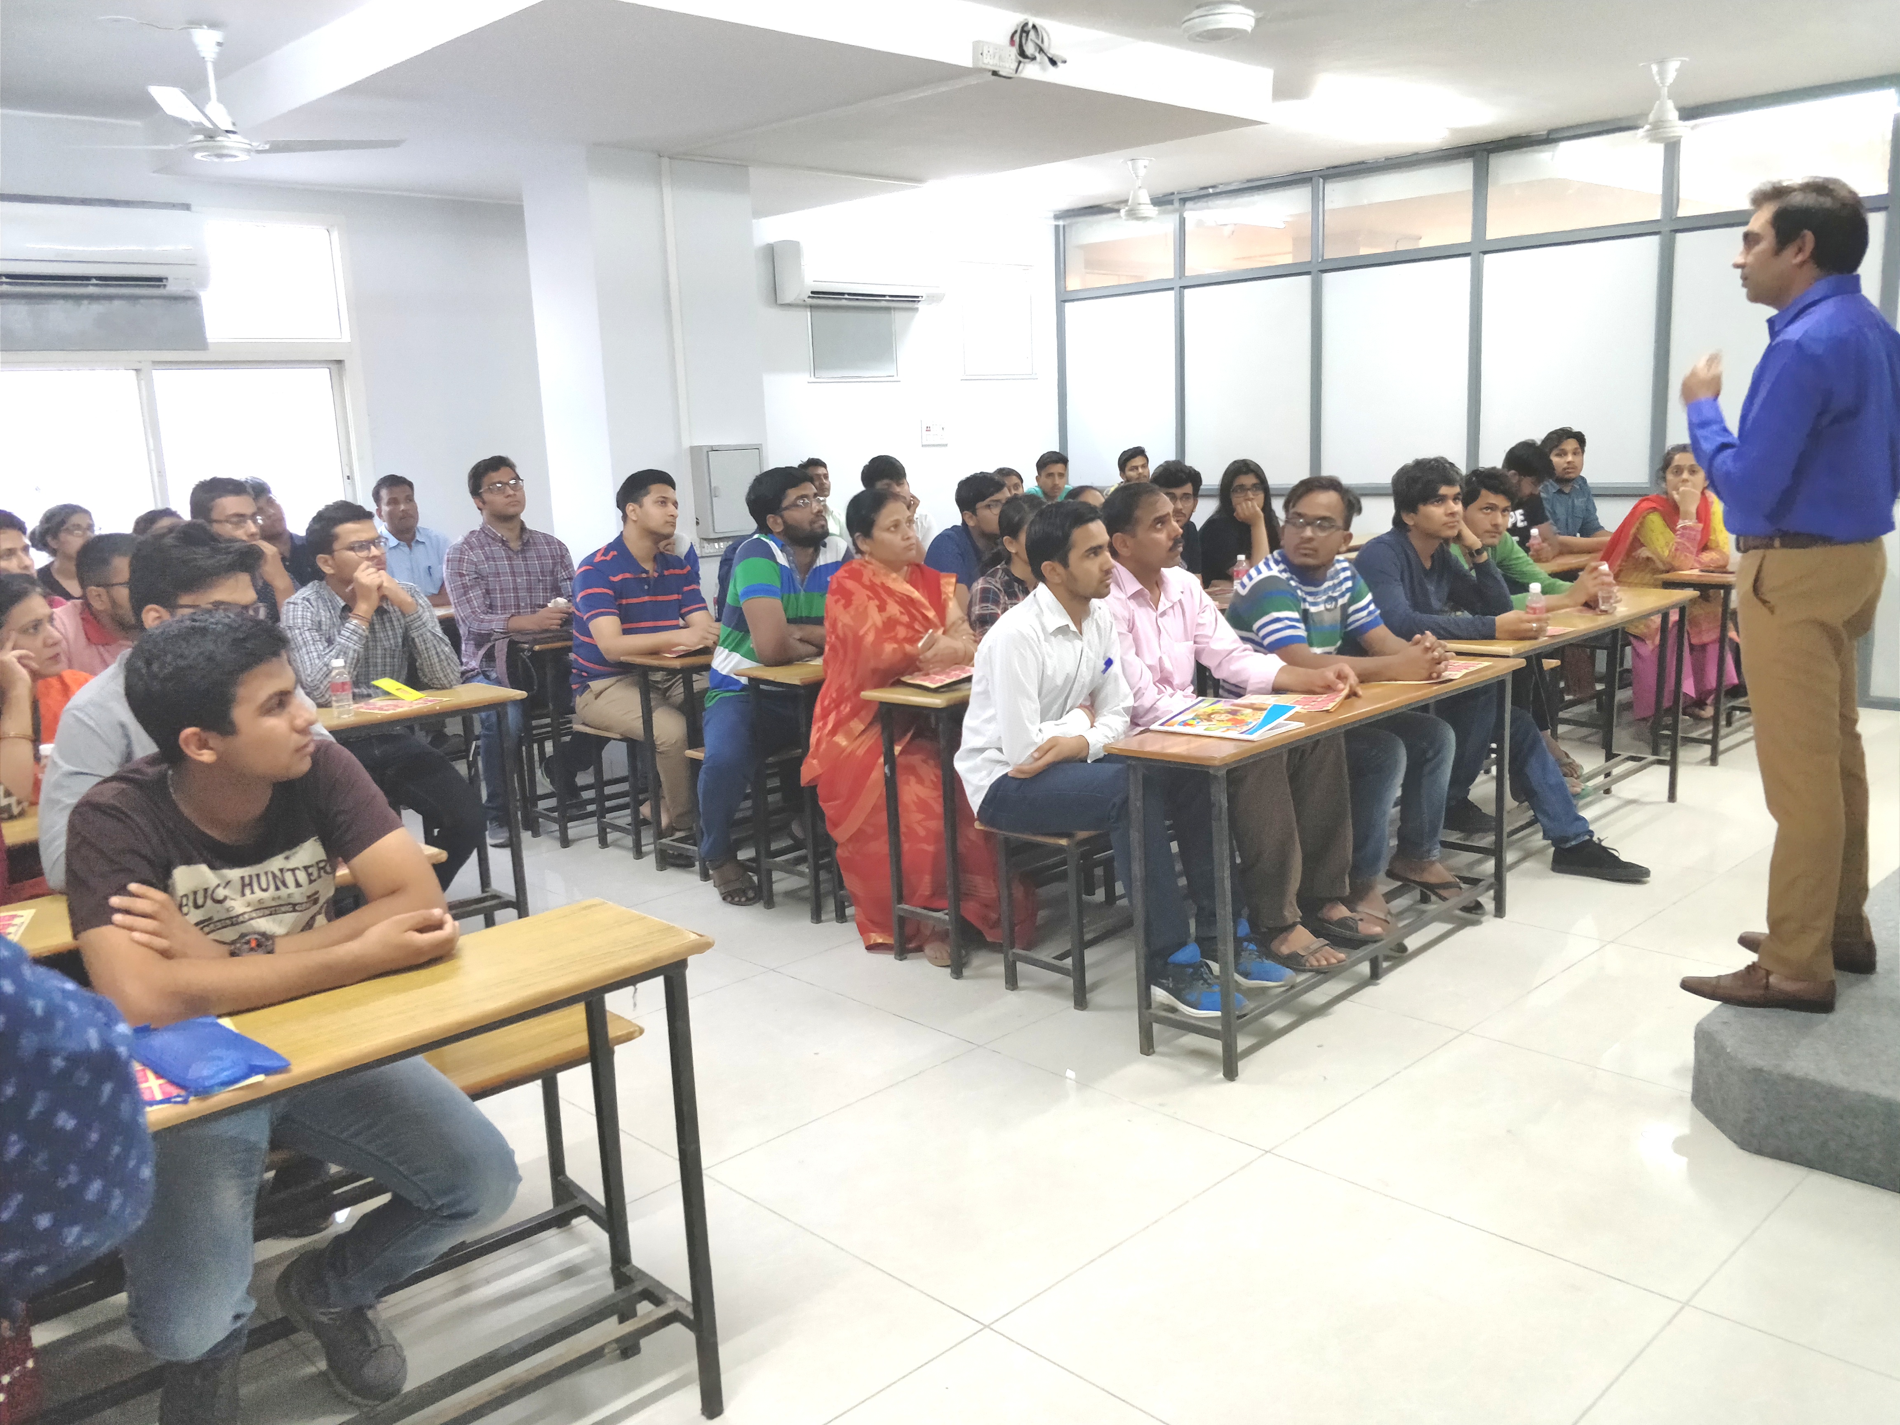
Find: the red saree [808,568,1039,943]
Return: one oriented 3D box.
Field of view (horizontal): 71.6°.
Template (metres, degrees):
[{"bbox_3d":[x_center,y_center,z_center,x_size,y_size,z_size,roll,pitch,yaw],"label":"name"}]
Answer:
[{"bbox_3d":[-0.048,0.073,3.836,0.550,1.050,0.750,-13,15,-43],"label":"red saree"}]

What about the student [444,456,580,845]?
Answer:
[{"bbox_3d":[-1.634,-0.258,4.949,0.550,1.340,0.750,-7,12,-25],"label":"student"}]

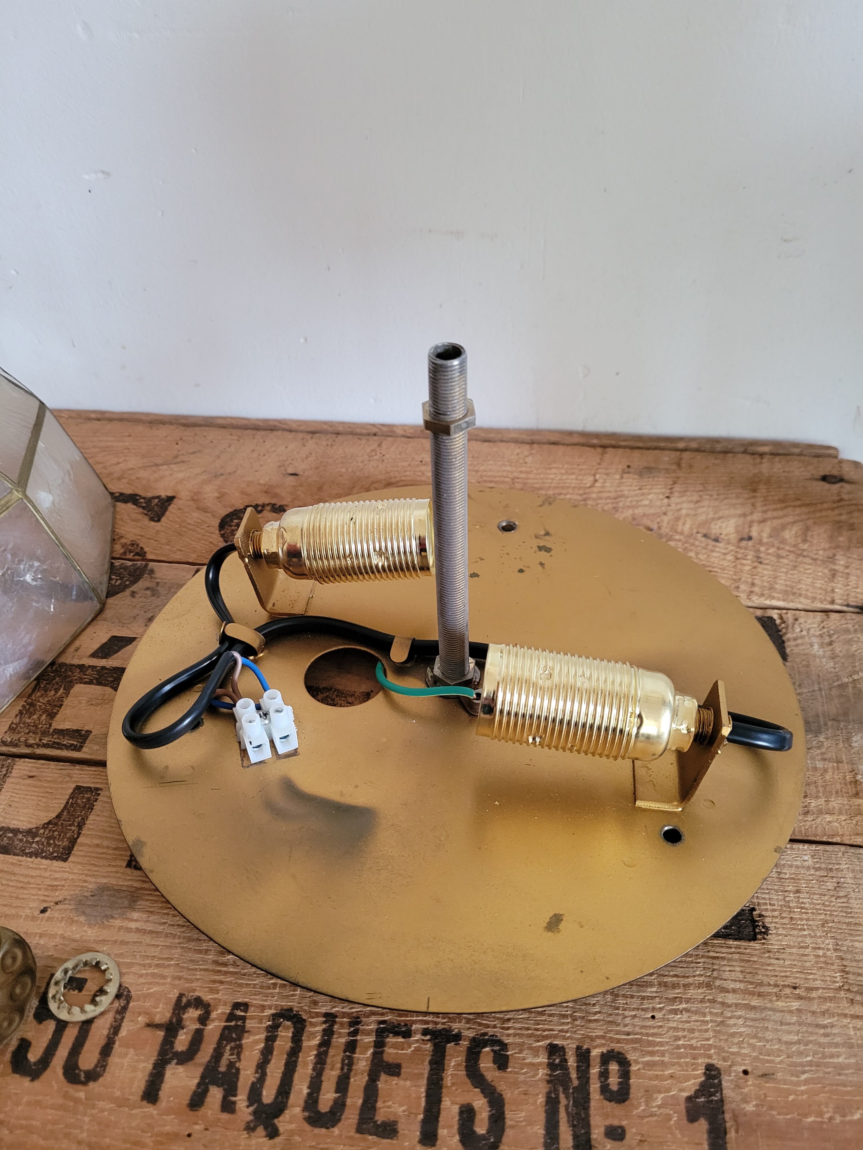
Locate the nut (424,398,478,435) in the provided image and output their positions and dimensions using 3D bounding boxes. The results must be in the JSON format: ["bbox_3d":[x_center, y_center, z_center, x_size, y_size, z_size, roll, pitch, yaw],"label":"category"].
[{"bbox_3d":[0.005,-0.042,0.227,0.014,0.004,0.016,-4,41,-2],"label":"nut"}]

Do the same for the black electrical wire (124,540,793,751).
[{"bbox_3d":[0.008,0.028,0.279,0.207,0.033,0.081,3,41,5],"label":"black electrical wire"}]

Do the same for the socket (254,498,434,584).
[{"bbox_3d":[-0.031,-0.011,0.300,0.062,0.028,0.028,-3,41,4],"label":"socket"}]

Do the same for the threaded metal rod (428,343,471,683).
[{"bbox_3d":[0.006,-0.010,0.254,0.010,0.120,0.010,-1,41,1],"label":"threaded metal rod"}]

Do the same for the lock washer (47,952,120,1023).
[{"bbox_3d":[-0.089,0.105,0.220,0.018,0.002,0.018,-1,41,1],"label":"lock washer"}]

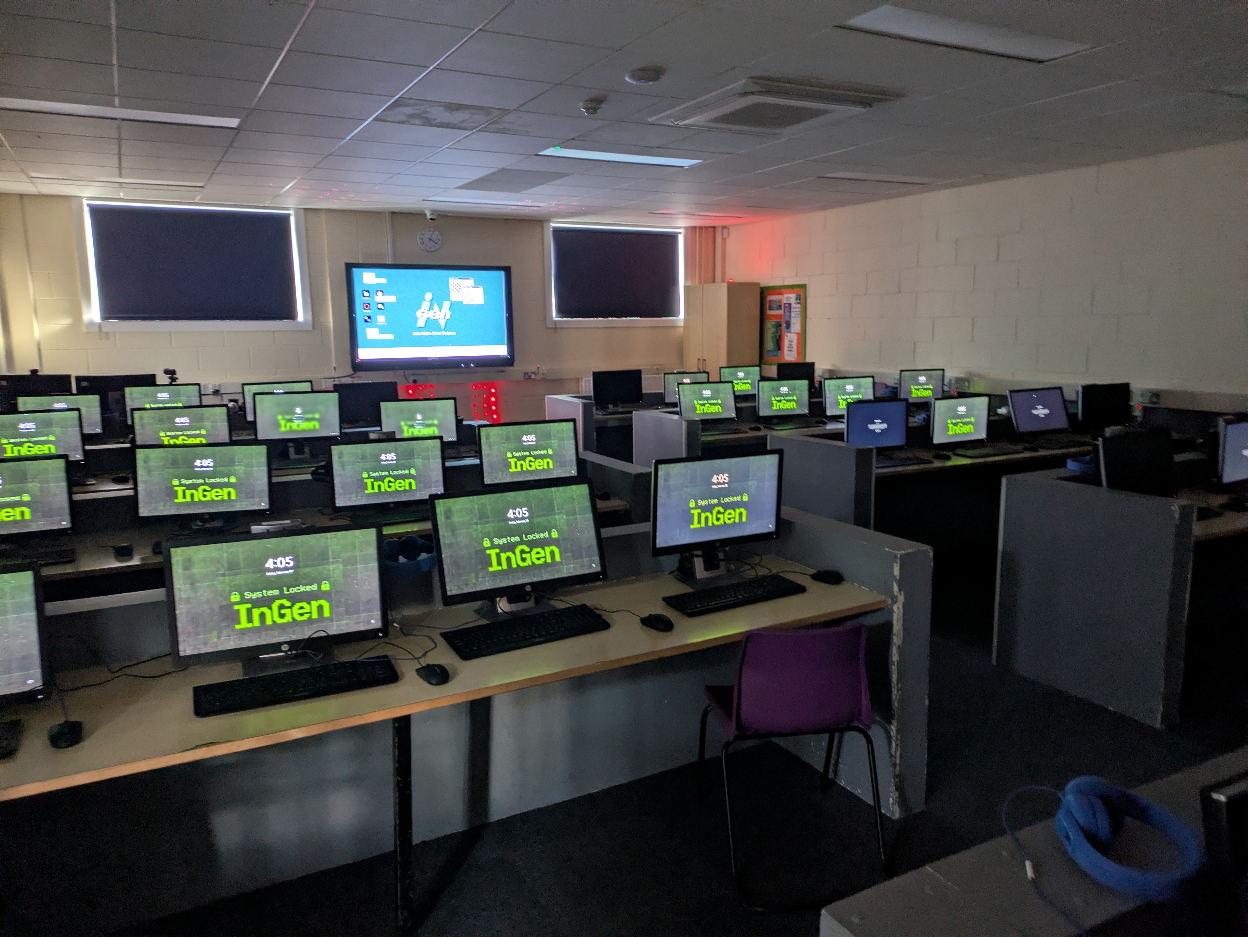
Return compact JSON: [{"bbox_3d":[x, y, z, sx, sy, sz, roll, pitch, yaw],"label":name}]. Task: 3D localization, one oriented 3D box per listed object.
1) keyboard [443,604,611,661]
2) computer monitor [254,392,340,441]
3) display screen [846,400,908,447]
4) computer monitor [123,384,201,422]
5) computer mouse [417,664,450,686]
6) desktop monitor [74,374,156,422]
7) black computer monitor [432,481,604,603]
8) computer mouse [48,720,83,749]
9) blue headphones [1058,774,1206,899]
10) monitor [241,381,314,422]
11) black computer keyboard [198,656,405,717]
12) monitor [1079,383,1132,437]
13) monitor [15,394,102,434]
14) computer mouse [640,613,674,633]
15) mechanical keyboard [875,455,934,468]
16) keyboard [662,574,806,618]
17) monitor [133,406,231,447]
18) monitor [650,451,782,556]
[{"bbox_3d":[-0.266,0.452,2.516,0.457,0.030,0.150,-6,11,-32],"label":"keyboard"},{"bbox_3d":[-2.030,-0.320,5.626,0.513,0.313,0.048,-4,3,-19],"label":"computer monitor"},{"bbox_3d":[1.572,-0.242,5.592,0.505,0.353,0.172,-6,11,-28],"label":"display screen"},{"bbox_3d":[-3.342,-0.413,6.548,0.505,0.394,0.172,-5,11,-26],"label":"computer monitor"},{"bbox_3d":[-0.462,0.497,2.200,0.106,0.035,0.062,8,13,40],"label":"computer mouse"},{"bbox_3d":[-3.964,-0.564,7.076,0.548,0.330,0.050,-6,11,-28],"label":"desktop monitor"},{"bbox_3d":[-0.310,0.210,2.660,0.512,0.310,0.060,-6,-6,-27],"label":"black computer monitor"},{"bbox_3d":[-1.177,0.559,1.899,0.062,0.036,0.104,-5,11,-25],"label":"computer mouse"},{"bbox_3d":[0.676,0.491,1.199,0.155,0.072,0.172,-9,13,-40],"label":"blue headphones"},{"bbox_3d":[-2.655,-0.507,6.949,0.513,0.313,0.048,-5,3,-26],"label":"monitor"},{"bbox_3d":[-0.763,0.504,2.111,0.441,0.026,0.144,-5,11,-25],"label":"black computer keyboard"},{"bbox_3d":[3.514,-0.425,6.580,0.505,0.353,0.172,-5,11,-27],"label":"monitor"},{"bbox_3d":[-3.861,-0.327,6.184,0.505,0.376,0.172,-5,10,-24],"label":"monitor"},{"bbox_3d":[0.091,0.425,2.496,0.106,0.036,0.061,8,13,41],"label":"computer mouse"},{"bbox_3d":[1.562,-0.036,5.187,0.455,0.030,0.148,-5,10,-24],"label":"mechanical keyboard"},{"bbox_3d":[0.349,0.391,2.792,0.445,0.028,0.145,-6,11,-30],"label":"keyboard"},{"bbox_3d":[-2.574,-0.205,5.266,0.512,0.312,0.060,-5,6,-27],"label":"monitor"},{"bbox_3d":[0.309,0.106,3.011,0.513,0.313,0.048,-6,13,-28],"label":"monitor"}]

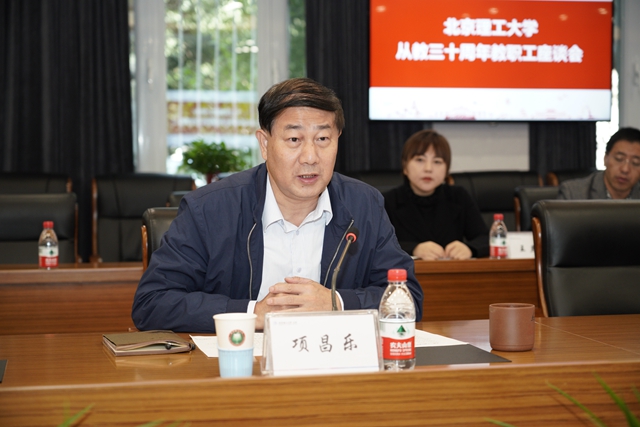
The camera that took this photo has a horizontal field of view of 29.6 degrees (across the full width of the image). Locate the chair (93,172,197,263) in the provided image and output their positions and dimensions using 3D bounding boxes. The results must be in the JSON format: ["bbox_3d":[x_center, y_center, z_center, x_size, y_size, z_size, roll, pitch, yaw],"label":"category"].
[{"bbox_3d":[-0.880,0.329,6.268,0.600,1.040,0.630,-1,2,-15],"label":"chair"}]

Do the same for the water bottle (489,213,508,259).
[{"bbox_3d":[0.636,0.086,4.307,0.060,0.180,0.060,0,2,0],"label":"water bottle"}]

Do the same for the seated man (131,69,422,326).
[{"bbox_3d":[-0.095,0.358,2.616,0.620,1.270,0.700,-1,2,-14],"label":"seated man"}]

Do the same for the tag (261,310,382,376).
[{"bbox_3d":[0.005,0.216,1.995,0.198,0.103,0.080,-1,2,-15],"label":"tag"}]

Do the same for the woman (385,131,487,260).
[{"bbox_3d":[0.440,0.298,4.766,0.470,1.220,0.680,0,2,-10],"label":"woman"}]

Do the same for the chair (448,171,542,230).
[{"bbox_3d":[1.080,0.307,6.817,0.600,1.040,0.630,-1,2,-15],"label":"chair"}]

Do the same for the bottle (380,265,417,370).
[{"bbox_3d":[0.129,0.181,2.009,0.061,0.180,0.061,0,2,0],"label":"bottle"}]

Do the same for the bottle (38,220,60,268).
[{"bbox_3d":[-0.871,0.112,3.897,0.060,0.180,0.060,-1,2,-15],"label":"bottle"}]

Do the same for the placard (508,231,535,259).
[{"bbox_3d":[0.775,0.123,4.348,0.198,0.103,0.080,-1,2,-15],"label":"placard"}]

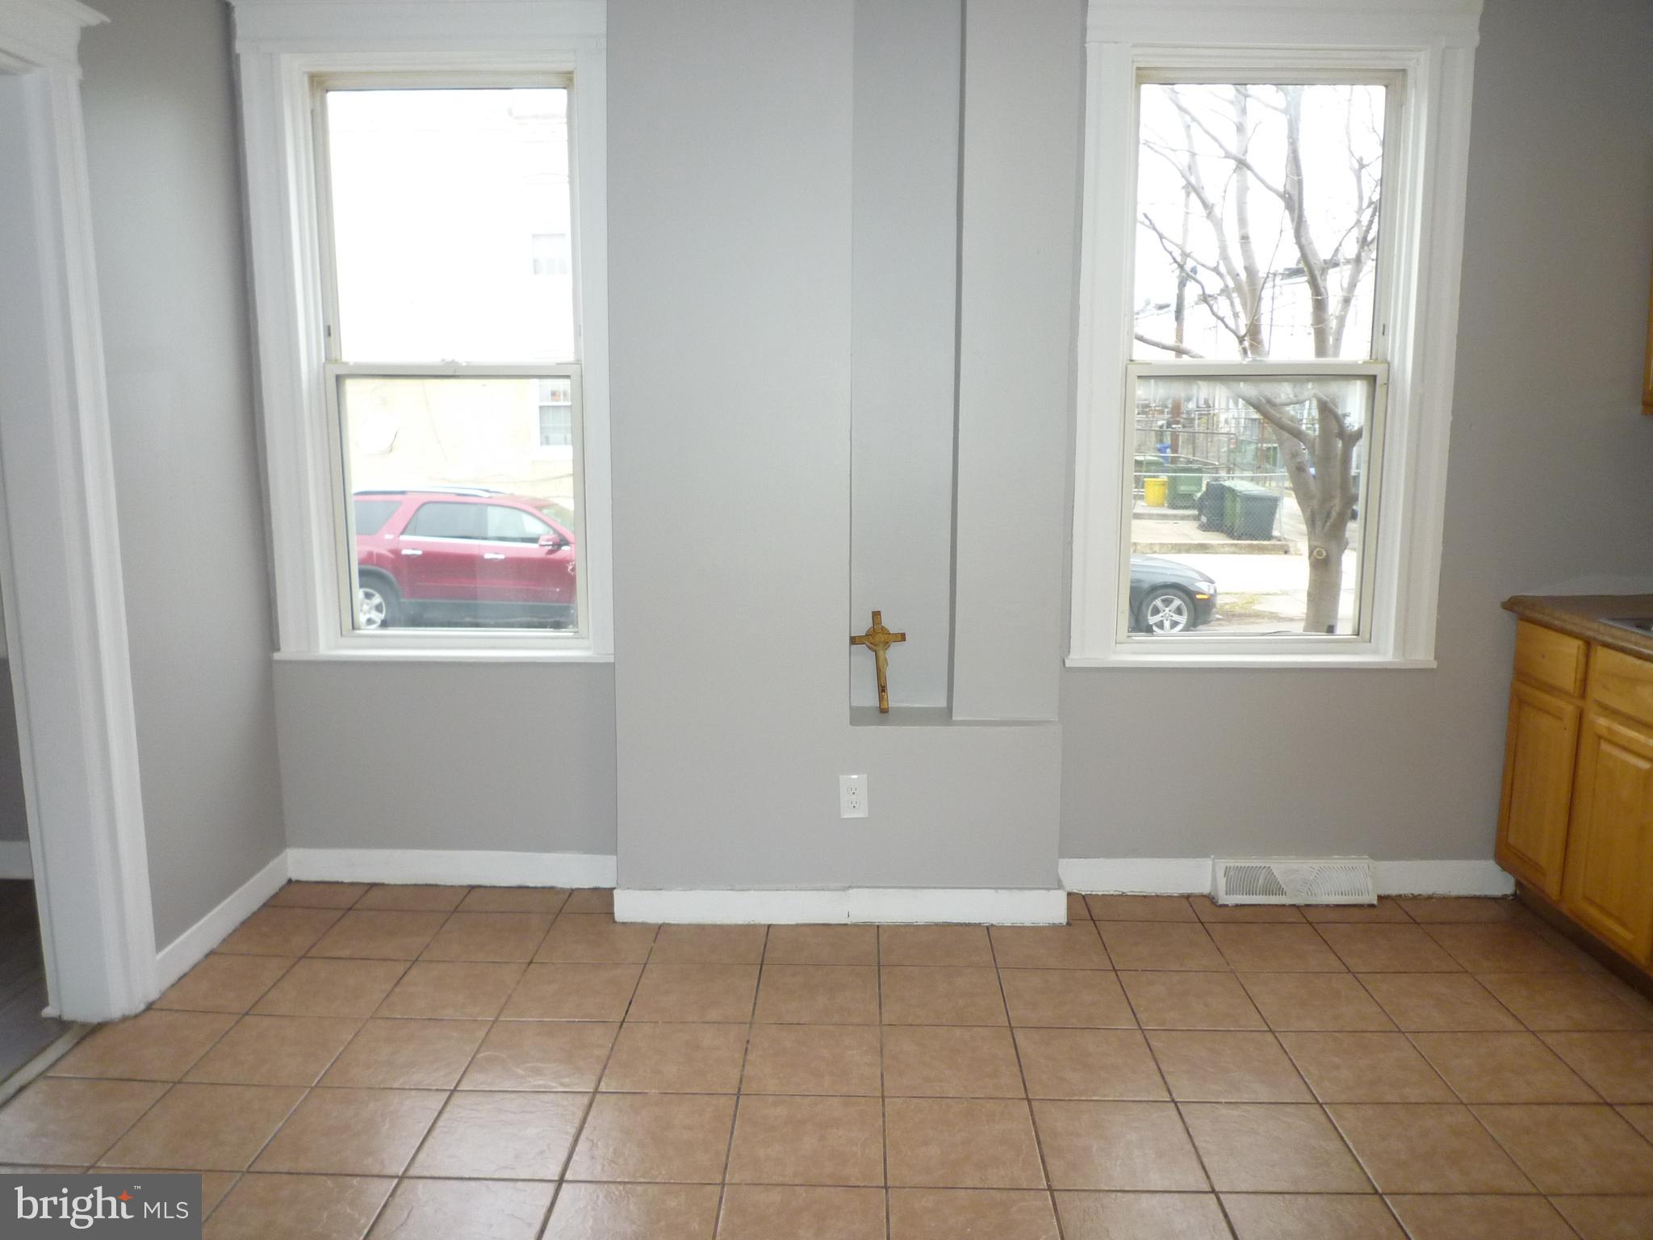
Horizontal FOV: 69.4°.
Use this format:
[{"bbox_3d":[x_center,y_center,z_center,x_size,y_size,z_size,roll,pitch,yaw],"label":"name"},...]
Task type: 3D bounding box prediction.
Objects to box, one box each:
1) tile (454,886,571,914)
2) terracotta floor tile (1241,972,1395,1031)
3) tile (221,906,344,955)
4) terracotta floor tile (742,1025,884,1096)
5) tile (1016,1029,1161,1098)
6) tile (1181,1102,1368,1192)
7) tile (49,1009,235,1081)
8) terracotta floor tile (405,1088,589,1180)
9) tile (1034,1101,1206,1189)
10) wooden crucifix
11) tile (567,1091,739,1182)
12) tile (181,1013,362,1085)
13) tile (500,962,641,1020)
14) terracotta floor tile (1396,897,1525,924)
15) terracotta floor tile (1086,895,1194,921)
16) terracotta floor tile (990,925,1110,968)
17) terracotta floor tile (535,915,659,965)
[{"bbox_3d":[-0.932,0.842,3.578,0.301,0.010,0.187,0,9,2],"label":"tile"},{"bbox_3d":[1.203,0.944,2.950,0.301,0.010,0.301,0,9,2],"label":"terracotta floor tile"},{"bbox_3d":[-1.529,0.879,3.360,0.261,0.010,0.301,0,9,2],"label":"tile"},{"bbox_3d":[-0.028,0.989,2.684,0.301,0.010,0.301,0,9,2],"label":"terracotta floor tile"},{"bbox_3d":[0.582,0.990,2.662,0.302,0.010,0.302,0,9,2],"label":"tile"},{"bbox_3d":[0.879,1.043,2.361,0.301,0.010,0.301,0,9,2],"label":"tile"},{"bbox_3d":[-1.534,0.971,2.719,0.290,0.010,0.299,0,9,2],"label":"tile"},{"bbox_3d":[-0.643,1.027,2.381,0.299,0.010,0.299,0,9,2],"label":"terracotta floor tile"},{"bbox_3d":[0.572,1.038,2.356,0.302,0.010,0.299,0,10,2],"label":"tile"},{"bbox_3d":[0.157,0.122,3.440,0.158,0.291,0.030,-5,-1,2],"label":"wooden crucifix"},{"bbox_3d":[-0.341,1.035,2.389,0.302,0.010,0.302,0,9,2],"label":"tile"},{"bbox_3d":[-1.247,0.983,2.722,0.301,0.010,0.301,0,9,2],"label":"tile"},{"bbox_3d":[-0.629,0.930,2.980,0.302,0.010,0.299,0,10,2],"label":"tile"},{"bbox_3d":[1.837,0.845,3.471,0.299,0.010,0.199,0,9,2],"label":"terracotta floor tile"},{"bbox_3d":[0.911,0.843,3.470,0.302,0.010,0.184,0,10,2],"label":"terracotta floor tile"},{"bbox_3d":[0.599,0.885,3.232,0.299,0.010,0.290,0,9,2],"label":"terracotta floor tile"},{"bbox_3d":[-0.621,0.878,3.275,0.302,0.010,0.299,0,10,2],"label":"terracotta floor tile"}]

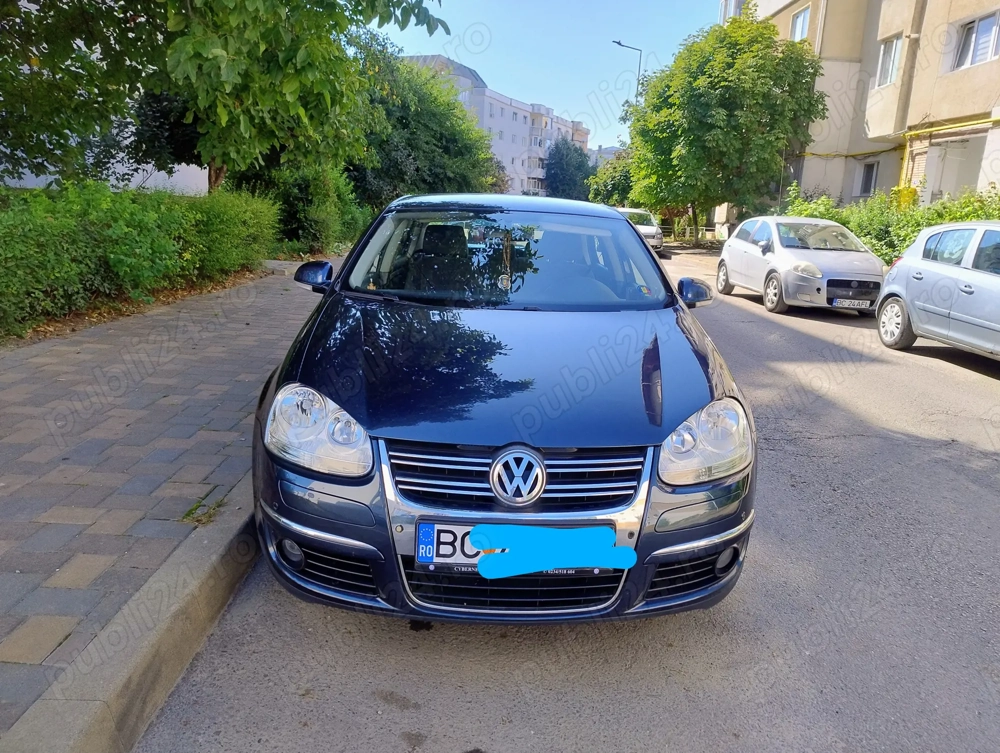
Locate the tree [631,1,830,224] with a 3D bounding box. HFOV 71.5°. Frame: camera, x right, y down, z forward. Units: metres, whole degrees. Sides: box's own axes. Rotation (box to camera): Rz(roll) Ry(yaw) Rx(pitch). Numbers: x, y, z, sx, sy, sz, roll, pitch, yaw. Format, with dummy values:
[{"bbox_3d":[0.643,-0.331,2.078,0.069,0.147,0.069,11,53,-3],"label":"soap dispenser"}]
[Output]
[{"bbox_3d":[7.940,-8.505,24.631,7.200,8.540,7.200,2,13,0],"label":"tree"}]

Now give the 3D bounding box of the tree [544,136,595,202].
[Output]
[{"bbox_3d":[6.567,-18.208,65.509,5.000,8.420,5.000,2,13,0],"label":"tree"}]

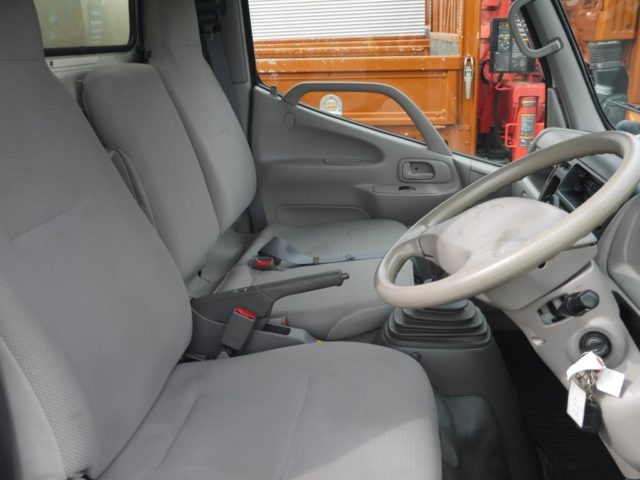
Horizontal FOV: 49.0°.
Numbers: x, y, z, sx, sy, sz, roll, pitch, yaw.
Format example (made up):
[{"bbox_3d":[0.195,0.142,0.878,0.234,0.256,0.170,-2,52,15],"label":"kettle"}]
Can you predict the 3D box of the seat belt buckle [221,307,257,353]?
[{"bbox_3d":[-0.148,0.163,1.280,0.040,0.069,0.024,25,20,2],"label":"seat belt buckle"}]

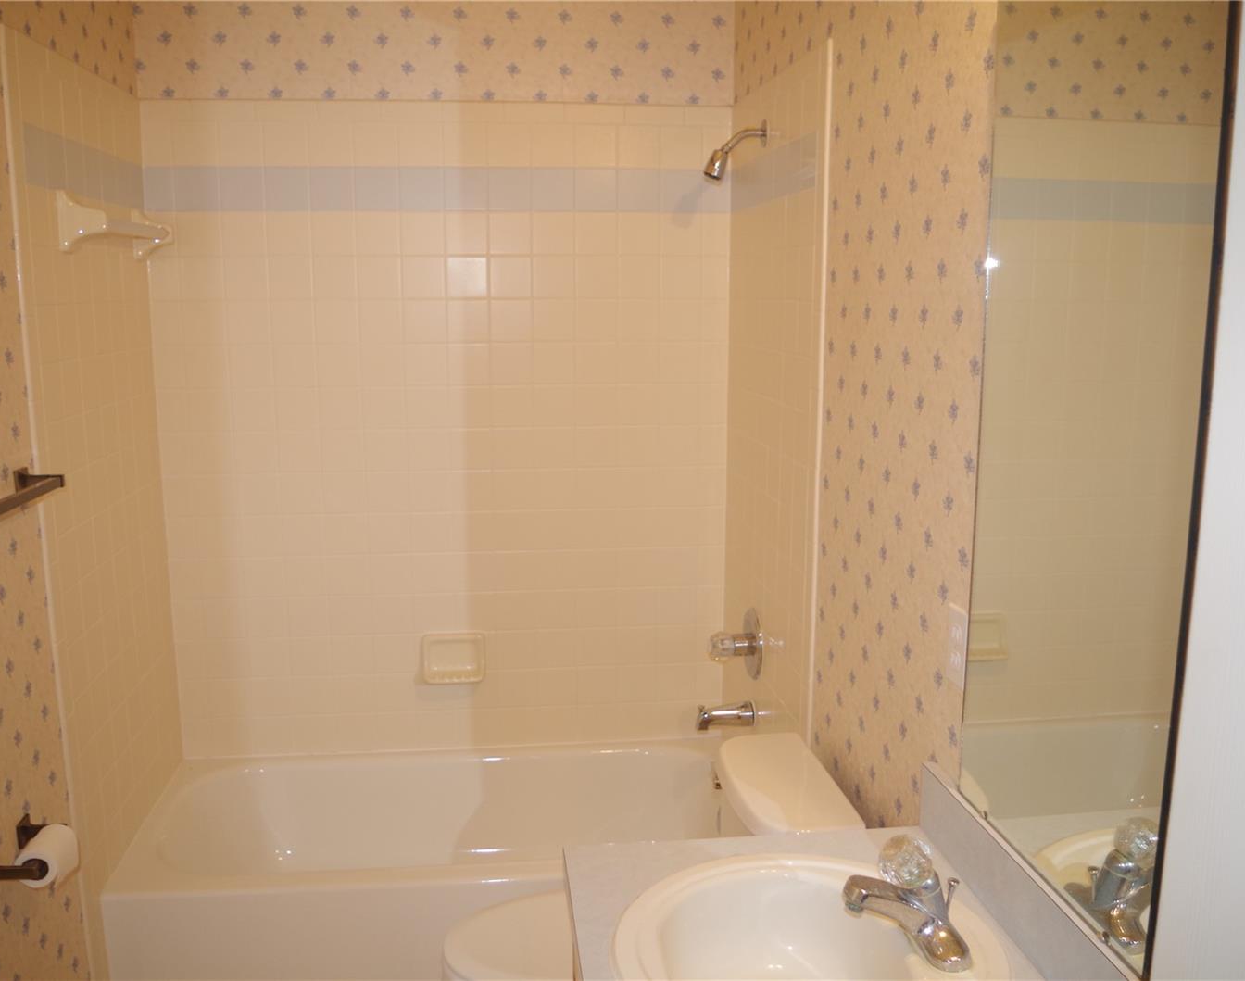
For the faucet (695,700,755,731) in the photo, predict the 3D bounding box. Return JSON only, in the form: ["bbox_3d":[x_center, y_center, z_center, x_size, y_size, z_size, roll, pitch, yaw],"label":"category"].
[{"bbox_3d":[0.251,0.546,2.719,0.142,0.073,0.060,-1,10,-6],"label":"faucet"}]

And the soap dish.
[{"bbox_3d":[-0.451,0.448,2.952,0.160,0.120,0.060,-1,10,-6],"label":"soap dish"}]

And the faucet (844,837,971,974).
[{"bbox_3d":[0.322,0.450,1.266,0.148,0.130,0.150,-1,10,-6],"label":"faucet"}]

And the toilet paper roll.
[{"bbox_3d":[-0.979,0.624,1.895,0.073,0.073,0.102,-1,10,-6],"label":"toilet paper roll"}]

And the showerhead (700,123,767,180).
[{"bbox_3d":[0.252,-0.764,2.494,0.142,0.130,0.058,-1,10,-6],"label":"showerhead"}]

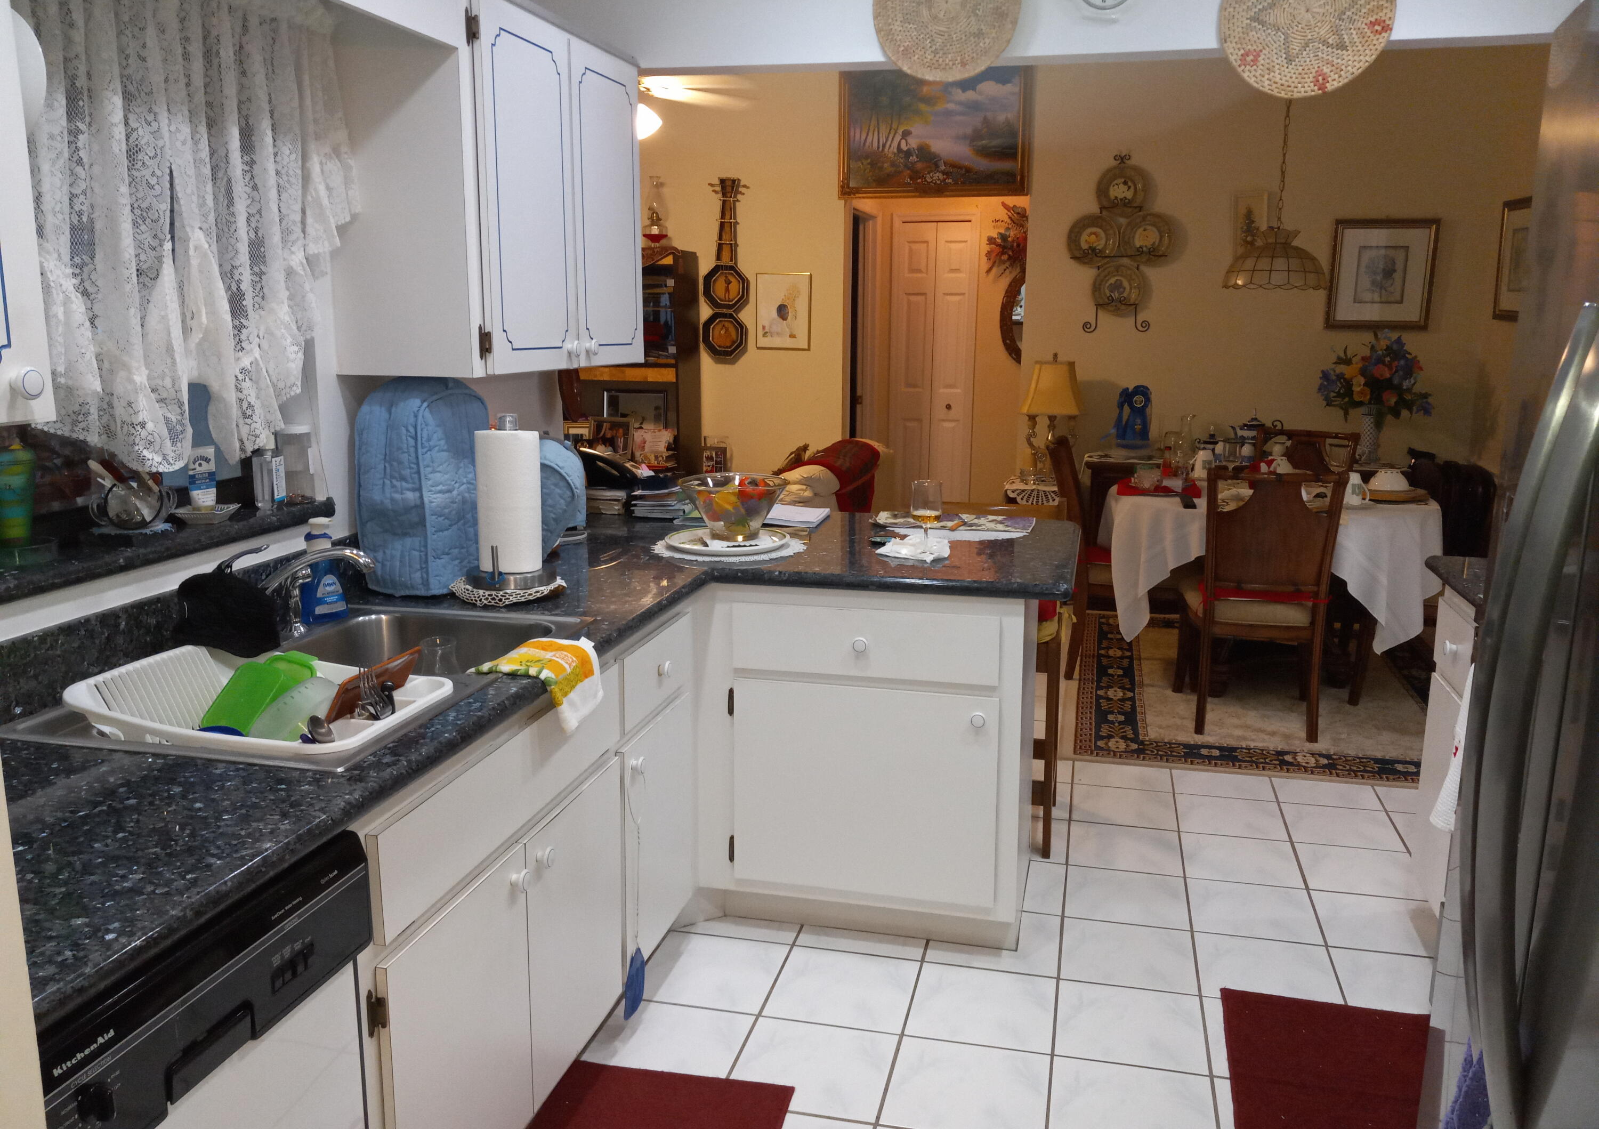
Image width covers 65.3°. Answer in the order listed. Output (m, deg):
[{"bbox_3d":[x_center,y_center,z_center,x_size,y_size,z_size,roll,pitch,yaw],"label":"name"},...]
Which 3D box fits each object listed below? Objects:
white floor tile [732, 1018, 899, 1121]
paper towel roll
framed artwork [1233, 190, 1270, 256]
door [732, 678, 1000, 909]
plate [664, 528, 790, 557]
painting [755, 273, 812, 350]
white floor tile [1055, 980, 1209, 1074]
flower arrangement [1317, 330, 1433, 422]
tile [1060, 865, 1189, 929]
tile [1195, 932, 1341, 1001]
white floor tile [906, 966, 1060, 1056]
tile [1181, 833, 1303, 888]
[{"bbox_3d":[0.029,1.003,2.485,0.302,0.010,0.302,3,11,14],"label":"white floor tile"},{"bbox_3d":[-0.610,-0.136,2.628,0.131,0.284,0.131,0,11,0],"label":"paper towel roll"},{"bbox_3d":[2.236,-1.662,6.180,0.201,0.363,0.020,3,11,13],"label":"framed artwork"},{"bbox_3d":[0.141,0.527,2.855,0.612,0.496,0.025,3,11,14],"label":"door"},{"bbox_3d":[-0.179,-0.054,3.133,0.314,0.025,0.314,0,11,0],"label":"plate"},{"bbox_3d":[-0.092,-1.387,6.847,0.315,0.415,0.024,3,11,14],"label":"painting"},{"bbox_3d":[0.706,0.987,2.663,0.304,0.010,0.304,3,11,13],"label":"white floor tile"},{"bbox_3d":[2.784,-0.902,6.013,0.510,0.440,0.400,3,11,13],"label":"flower arrangement"},{"bbox_3d":[0.842,0.859,3.213,0.303,0.010,0.303,3,11,13],"label":"tile"},{"bbox_3d":[1.068,0.931,2.849,0.303,0.010,0.303,3,11,13],"label":"tile"},{"bbox_3d":[0.405,0.972,2.735,0.304,0.010,0.304,3,11,13],"label":"white floor tile"},{"bbox_3d":[1.216,0.817,3.440,0.302,0.010,0.302,3,11,14],"label":"tile"}]

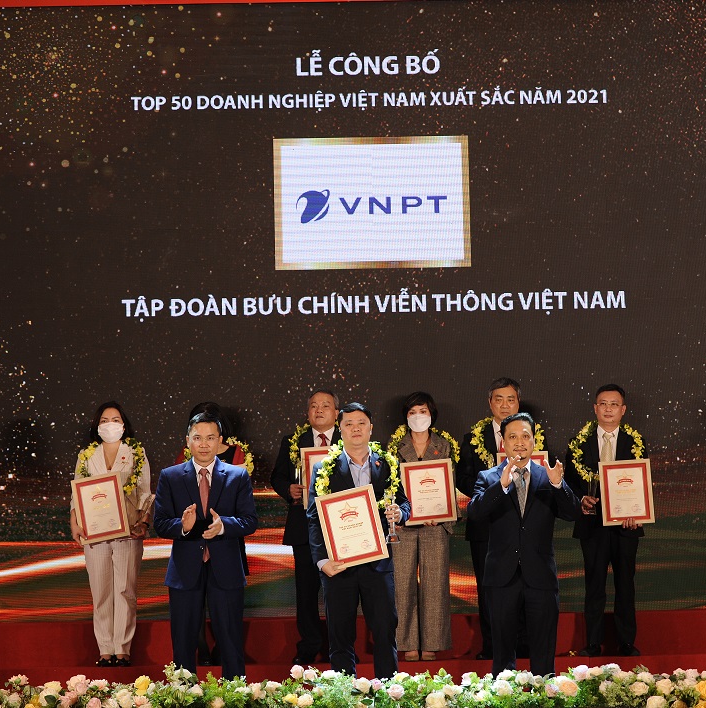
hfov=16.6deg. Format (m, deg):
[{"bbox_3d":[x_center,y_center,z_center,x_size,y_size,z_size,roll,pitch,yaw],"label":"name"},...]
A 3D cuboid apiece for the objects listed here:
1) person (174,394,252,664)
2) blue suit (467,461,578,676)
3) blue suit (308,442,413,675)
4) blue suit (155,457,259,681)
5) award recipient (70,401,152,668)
[{"bbox_3d":[-0.847,1.083,14.700,0.490,1.600,0.380,-1,-2,-2],"label":"person"},{"bbox_3d":[0.883,1.236,12.550,0.560,1.390,0.420,-1,-2,2],"label":"blue suit"},{"bbox_3d":[0.034,1.184,12.550,0.540,1.400,0.400,-1,-2,0],"label":"blue suit"},{"bbox_3d":[-0.754,1.231,12.550,0.540,1.390,0.400,-1,-2,-1],"label":"blue suit"},{"bbox_3d":[-1.459,1.088,14.600,0.500,1.620,0.420,-1,-2,0],"label":"award recipient"}]

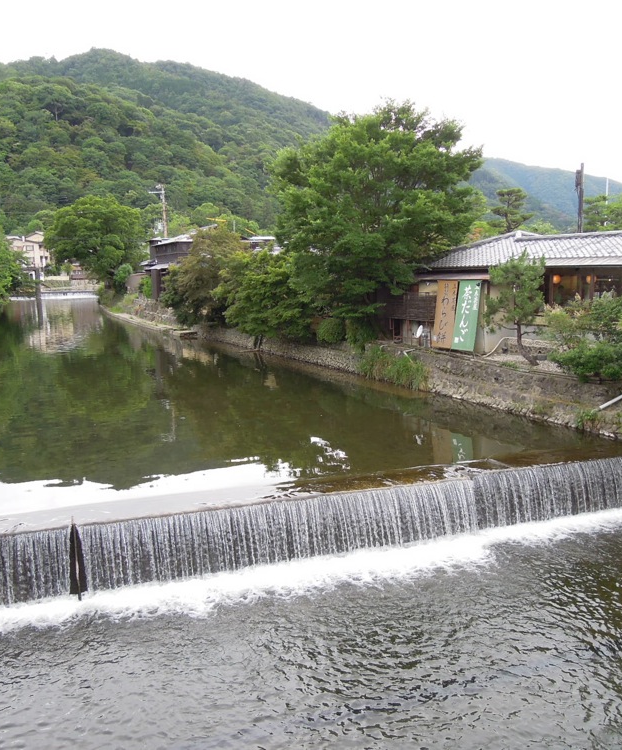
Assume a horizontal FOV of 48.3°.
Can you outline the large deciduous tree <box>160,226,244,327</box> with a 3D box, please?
[{"bbox_3d":[-7.825,-7.176,50.000,6.200,7.430,6.000,-1,8,0],"label":"large deciduous tree"}]

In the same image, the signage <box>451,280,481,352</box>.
[{"bbox_3d":[5.304,-2.019,23.650,0.050,2.500,0.930,5,3,-40],"label":"signage"}]

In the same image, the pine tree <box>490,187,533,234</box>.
[{"bbox_3d":[11.568,-7.010,40.000,2.900,7.810,2.900,-1,8,0],"label":"pine tree"}]

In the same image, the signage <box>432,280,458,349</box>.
[{"bbox_3d":[4.726,-2.123,24.450,0.050,2.450,0.900,5,3,-40],"label":"signage"}]

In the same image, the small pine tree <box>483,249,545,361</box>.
[{"bbox_3d":[6.105,-2.025,20.800,1.860,3.450,1.800,-1,8,0],"label":"small pine tree"}]

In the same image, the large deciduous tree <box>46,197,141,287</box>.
[{"bbox_3d":[-38.098,-23.316,122.000,17.250,17.060,16.000,-1,8,0],"label":"large deciduous tree"}]

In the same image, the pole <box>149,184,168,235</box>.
[{"bbox_3d":[-17.045,-15.244,78.000,1.900,12.500,0.700,-1,8,0],"label":"pole"}]

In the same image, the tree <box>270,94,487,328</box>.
[{"bbox_3d":[2.834,-6.815,30.000,9.090,10.220,8.600,-1,8,0],"label":"tree"}]

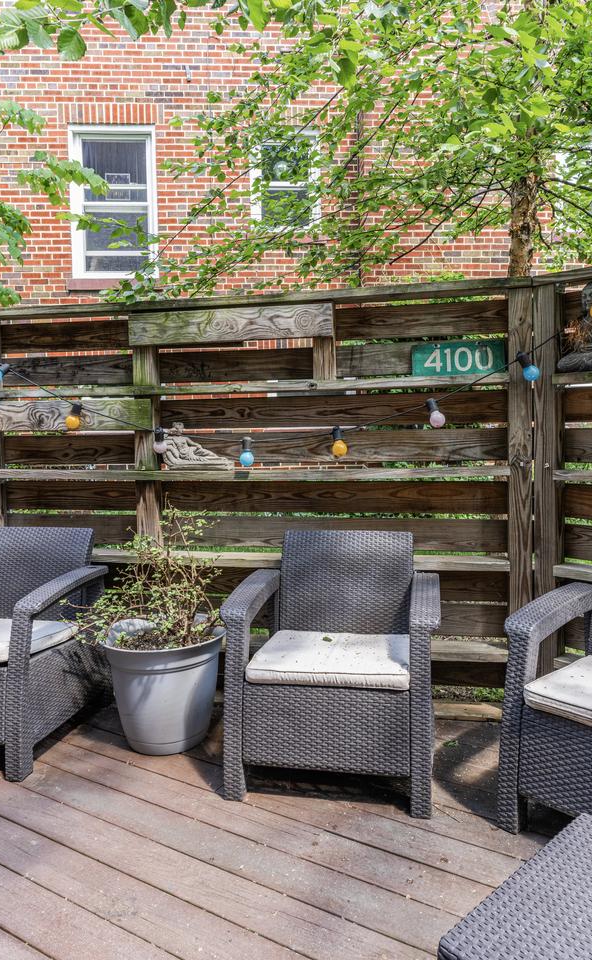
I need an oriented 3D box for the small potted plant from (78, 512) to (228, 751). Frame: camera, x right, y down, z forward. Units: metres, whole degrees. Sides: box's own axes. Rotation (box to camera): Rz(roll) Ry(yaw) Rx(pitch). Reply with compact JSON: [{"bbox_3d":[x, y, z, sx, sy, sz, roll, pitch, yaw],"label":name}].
[{"bbox_3d":[-0.540,0.580,2.482,0.540,0.890,0.500,-1,2,0],"label":"small potted plant"}]

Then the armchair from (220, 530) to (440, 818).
[{"bbox_3d":[0.157,0.621,2.341,0.720,0.800,0.700,0,2,12],"label":"armchair"}]

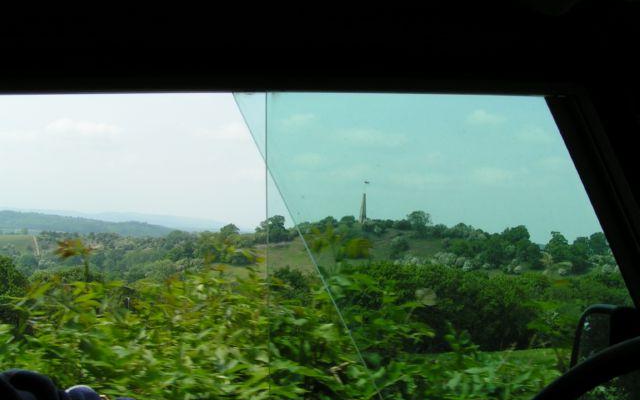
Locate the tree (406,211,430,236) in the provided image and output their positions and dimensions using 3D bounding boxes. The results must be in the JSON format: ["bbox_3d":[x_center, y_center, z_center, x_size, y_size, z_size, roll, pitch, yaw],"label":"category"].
[{"bbox_3d":[31.540,7.530,225.000,7.600,8.300,7.200,2,-2,0],"label":"tree"}]

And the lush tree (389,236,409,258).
[{"bbox_3d":[21.500,12.850,190.000,5.800,5.800,5.500,2,-2,0],"label":"lush tree"}]

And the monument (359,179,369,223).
[{"bbox_3d":[14.720,0.840,235.000,2.700,14.500,2.600,1,-3,24],"label":"monument"}]

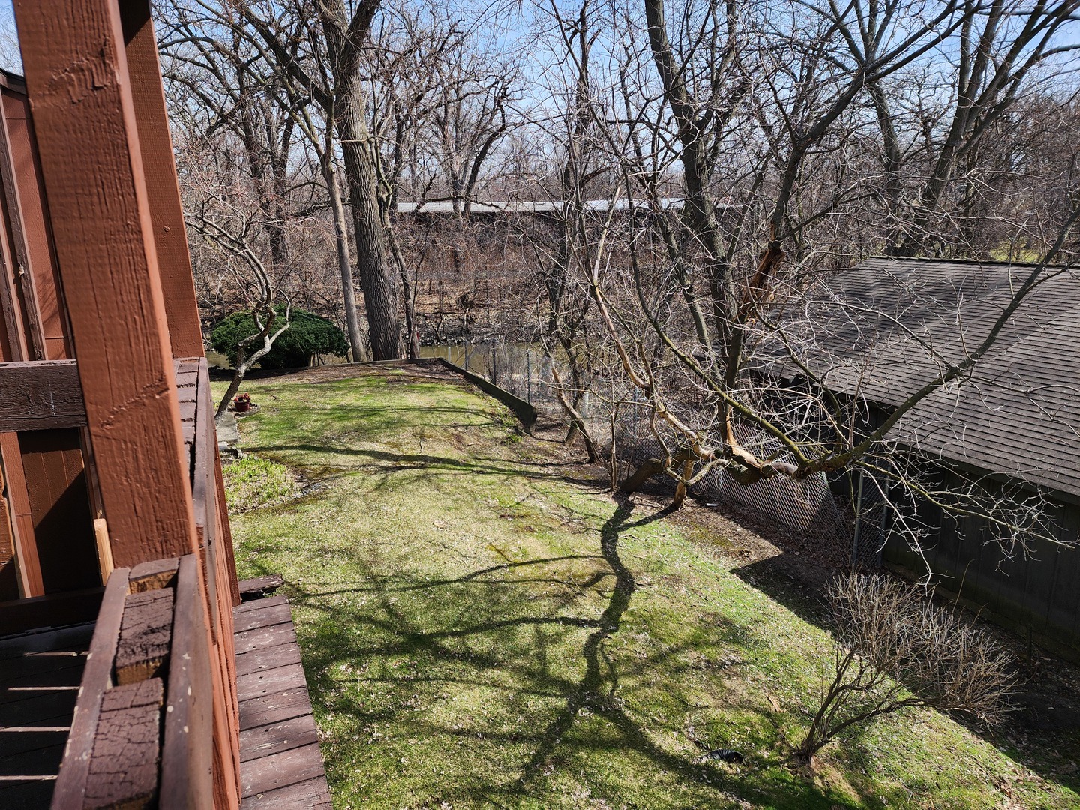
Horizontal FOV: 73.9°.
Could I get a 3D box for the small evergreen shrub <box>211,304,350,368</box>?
[{"bbox_3d":[-7.358,-1.921,20.502,3.750,1.800,3.400,-6,15,-19],"label":"small evergreen shrub"}]

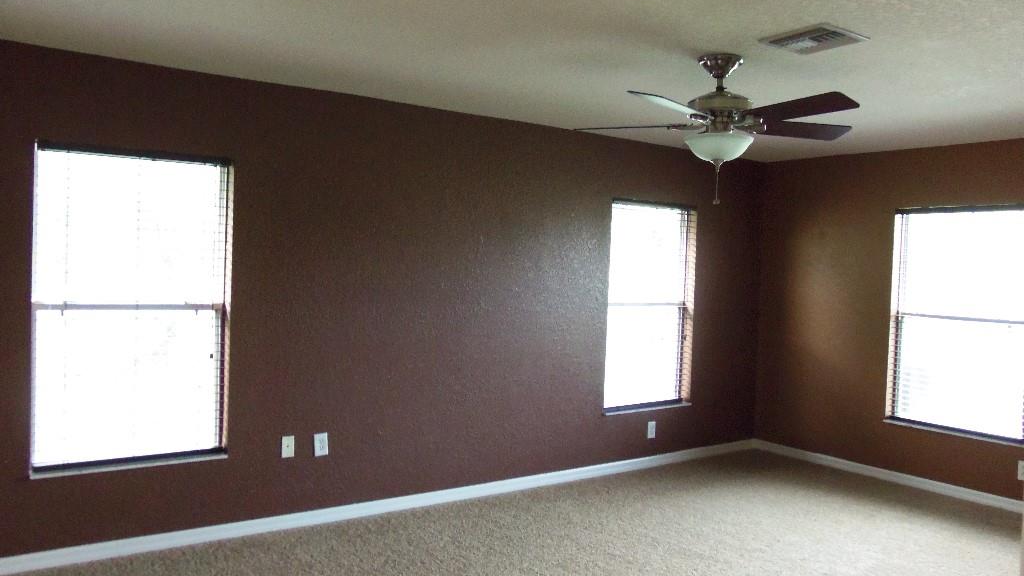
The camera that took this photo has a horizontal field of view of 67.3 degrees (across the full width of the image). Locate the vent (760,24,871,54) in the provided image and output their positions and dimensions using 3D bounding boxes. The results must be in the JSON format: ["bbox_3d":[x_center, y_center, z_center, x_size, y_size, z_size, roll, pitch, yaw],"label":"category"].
[{"bbox_3d":[1.224,-0.991,3.114,0.310,0.025,0.300,1,2,-35],"label":"vent"}]

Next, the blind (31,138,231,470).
[{"bbox_3d":[-1.878,0.105,3.857,0.875,1.550,0.055,1,2,-35],"label":"blind"}]

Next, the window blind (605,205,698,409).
[{"bbox_3d":[1.053,0.147,5.918,0.910,1.565,0.110,1,2,-35],"label":"window blind"}]

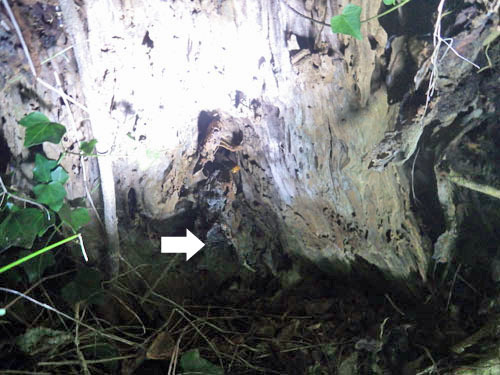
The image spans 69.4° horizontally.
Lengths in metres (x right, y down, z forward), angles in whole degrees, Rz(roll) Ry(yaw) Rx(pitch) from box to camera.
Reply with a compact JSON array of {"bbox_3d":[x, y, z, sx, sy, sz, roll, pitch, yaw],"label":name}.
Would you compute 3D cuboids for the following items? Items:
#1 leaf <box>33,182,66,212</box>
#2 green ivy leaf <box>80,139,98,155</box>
[{"bbox_3d":[-0.294,0.015,0.530,0.046,0.045,0.013,0,-14,-12],"label":"leaf"},{"bbox_3d":[-0.244,-0.062,0.550,0.024,0.025,0.010,0,-15,-9],"label":"green ivy leaf"}]

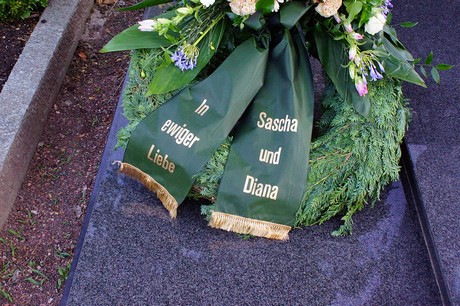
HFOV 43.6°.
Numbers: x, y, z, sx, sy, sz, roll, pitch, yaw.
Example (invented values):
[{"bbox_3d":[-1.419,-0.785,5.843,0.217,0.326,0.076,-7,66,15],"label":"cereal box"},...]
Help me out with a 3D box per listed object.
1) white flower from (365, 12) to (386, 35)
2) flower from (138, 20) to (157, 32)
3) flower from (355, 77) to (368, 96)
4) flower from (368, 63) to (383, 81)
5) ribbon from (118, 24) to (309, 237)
[{"bbox_3d":[0.372,-0.331,1.470,0.055,0.055,0.050,13,59,8],"label":"white flower"},{"bbox_3d":[-0.222,-0.337,1.530,0.053,0.031,0.031,-3,0,-3],"label":"flower"},{"bbox_3d":[0.320,-0.162,1.400,0.034,0.048,0.034,-12,3,0],"label":"flower"},{"bbox_3d":[0.352,-0.197,1.390,0.034,0.034,0.044,-15,90,0],"label":"flower"},{"bbox_3d":[-0.030,-0.068,1.350,0.469,0.125,0.559,0,64,0],"label":"ribbon"}]

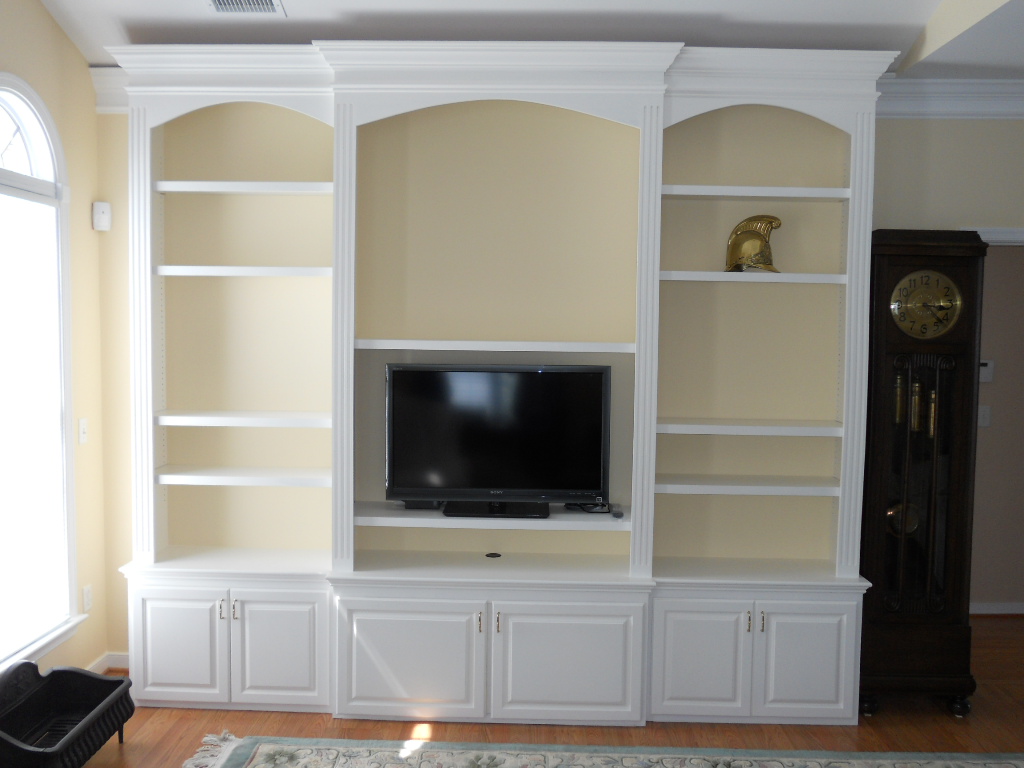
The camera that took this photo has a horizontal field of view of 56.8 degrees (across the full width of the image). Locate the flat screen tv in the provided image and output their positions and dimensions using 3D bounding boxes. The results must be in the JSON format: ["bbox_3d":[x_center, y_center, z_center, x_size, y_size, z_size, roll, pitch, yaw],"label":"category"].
[{"bbox_3d":[-0.060,0.238,4.099,0.961,0.640,0.240,1,3,2],"label":"flat screen tv"}]

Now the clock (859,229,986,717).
[{"bbox_3d":[1.708,0.379,4.069,0.486,2.035,0.341,1,3,2],"label":"clock"}]

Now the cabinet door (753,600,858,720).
[{"bbox_3d":[1.194,1.128,3.875,0.414,0.481,0.022,1,3,2],"label":"cabinet door"}]

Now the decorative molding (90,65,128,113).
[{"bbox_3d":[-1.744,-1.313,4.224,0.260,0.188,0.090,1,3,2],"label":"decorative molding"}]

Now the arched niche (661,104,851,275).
[{"bbox_3d":[1.012,-0.803,4.018,0.795,0.685,0.310,1,3,2],"label":"arched niche"}]

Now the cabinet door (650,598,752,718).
[{"bbox_3d":[0.782,1.122,3.886,0.410,0.481,0.022,1,3,2],"label":"cabinet door"}]

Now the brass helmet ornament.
[{"bbox_3d":[1.034,-0.597,4.056,0.242,0.253,0.190,2,4,17],"label":"brass helmet ornament"}]

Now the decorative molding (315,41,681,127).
[{"bbox_3d":[-0.056,-1.192,3.803,1.468,0.318,0.132,1,3,2],"label":"decorative molding"}]

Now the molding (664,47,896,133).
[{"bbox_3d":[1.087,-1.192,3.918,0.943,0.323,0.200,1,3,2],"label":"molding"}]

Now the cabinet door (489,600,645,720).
[{"bbox_3d":[0.226,1.130,3.854,0.610,0.483,0.030,1,3,2],"label":"cabinet door"}]

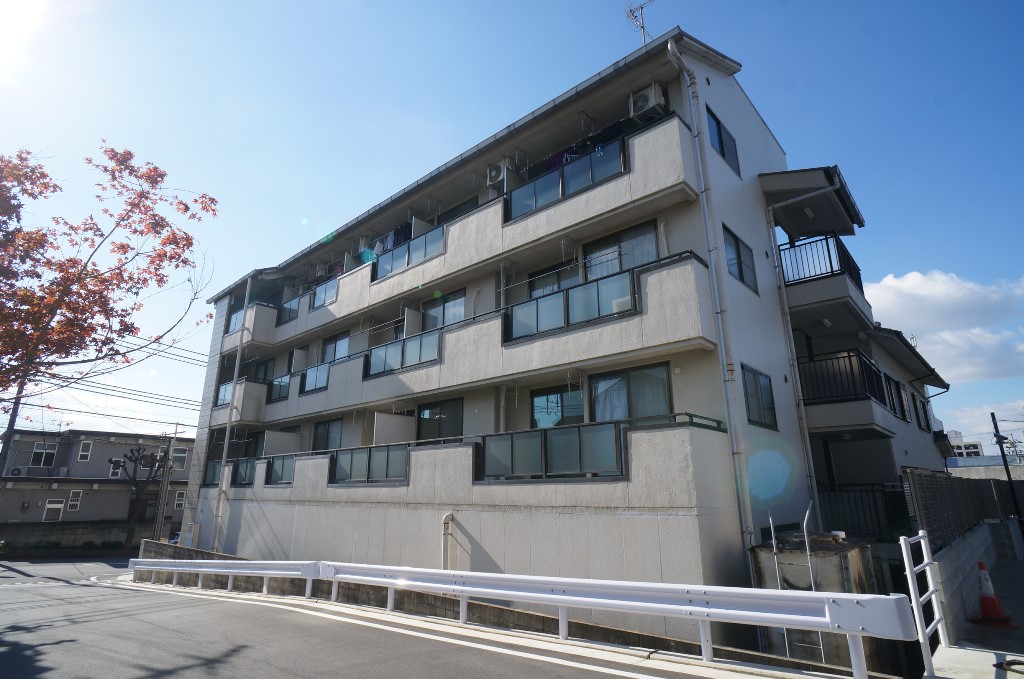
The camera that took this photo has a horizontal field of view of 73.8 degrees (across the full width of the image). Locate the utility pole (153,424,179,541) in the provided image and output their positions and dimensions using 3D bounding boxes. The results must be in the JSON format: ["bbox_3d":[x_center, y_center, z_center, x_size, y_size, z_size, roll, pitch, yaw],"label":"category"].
[{"bbox_3d":[-18.304,7.871,36.000,0.500,6.800,0.500,6,-18,-25],"label":"utility pole"}]

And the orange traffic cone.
[{"bbox_3d":[5.898,3.134,8.454,0.400,0.700,0.400,-11,-19,30],"label":"orange traffic cone"}]

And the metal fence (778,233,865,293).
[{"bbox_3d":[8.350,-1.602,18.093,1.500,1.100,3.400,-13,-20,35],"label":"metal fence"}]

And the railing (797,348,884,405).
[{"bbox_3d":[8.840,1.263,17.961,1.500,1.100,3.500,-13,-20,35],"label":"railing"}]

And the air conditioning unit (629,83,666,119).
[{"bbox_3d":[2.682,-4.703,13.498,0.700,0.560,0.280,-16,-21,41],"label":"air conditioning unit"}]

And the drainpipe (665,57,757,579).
[{"bbox_3d":[3.569,-0.479,11.822,0.220,9.900,1.100,-13,-20,35],"label":"drainpipe"}]

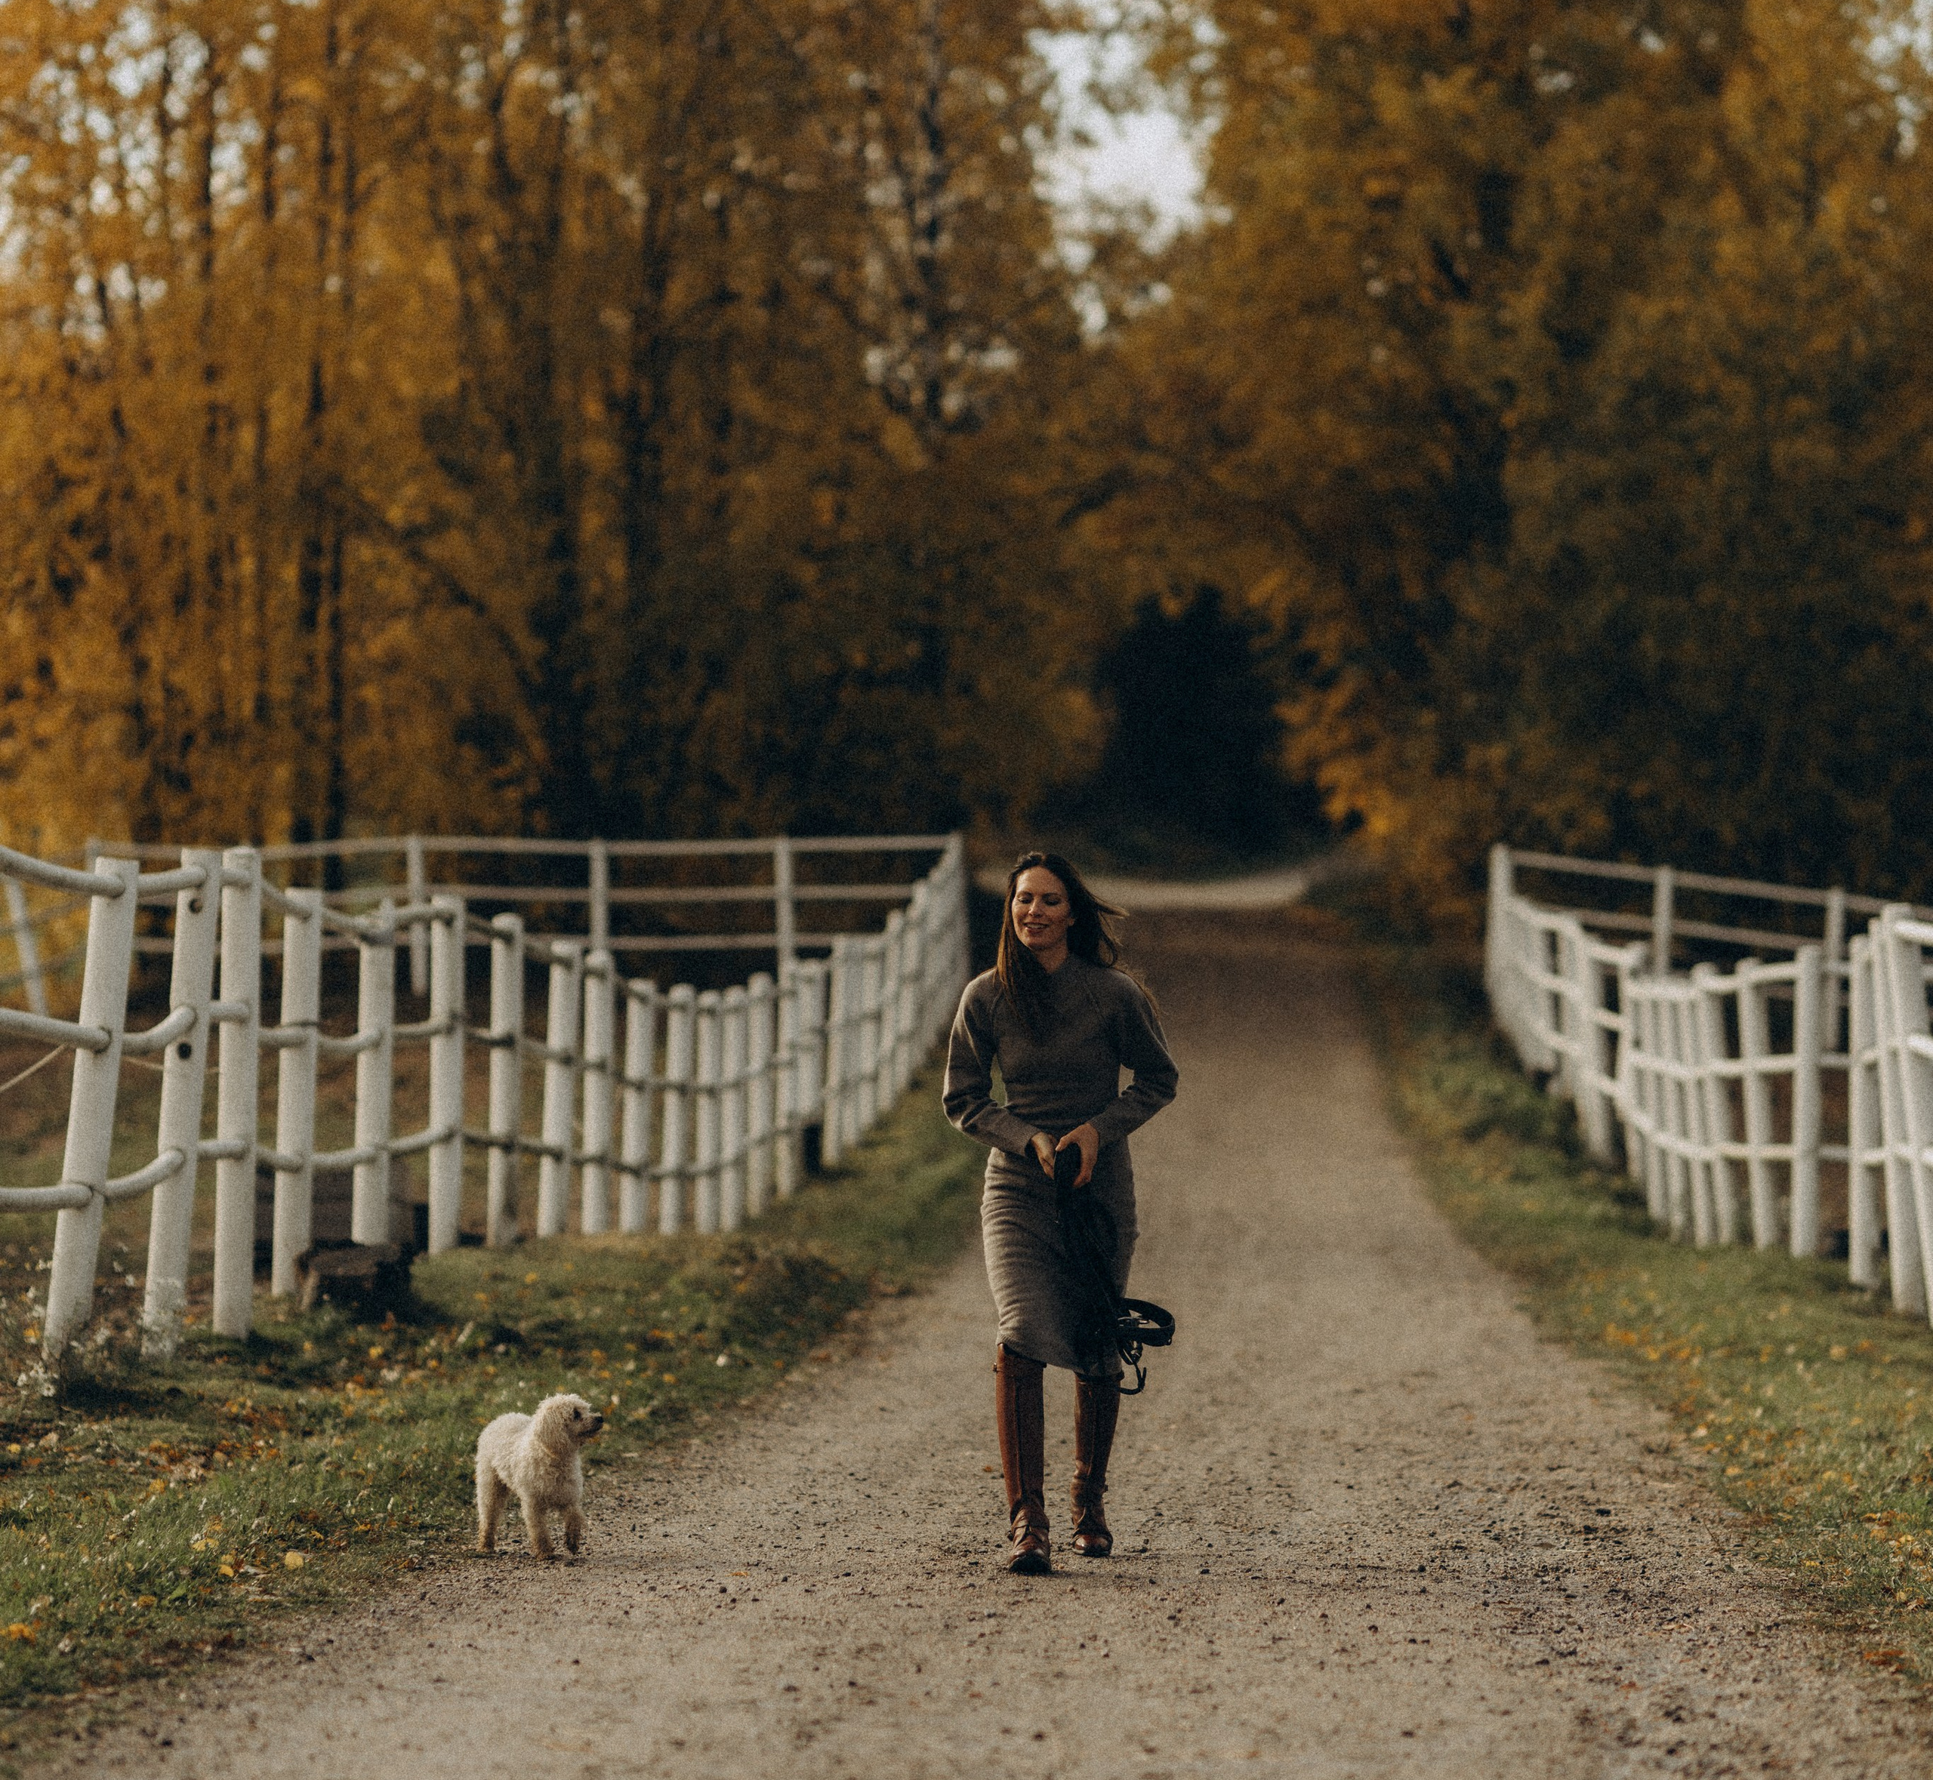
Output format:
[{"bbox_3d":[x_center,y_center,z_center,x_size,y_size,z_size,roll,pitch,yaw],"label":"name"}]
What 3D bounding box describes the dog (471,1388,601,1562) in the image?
[{"bbox_3d":[-1.020,1.395,16.300,0.220,0.400,0.420,0,-1,-35],"label":"dog"}]

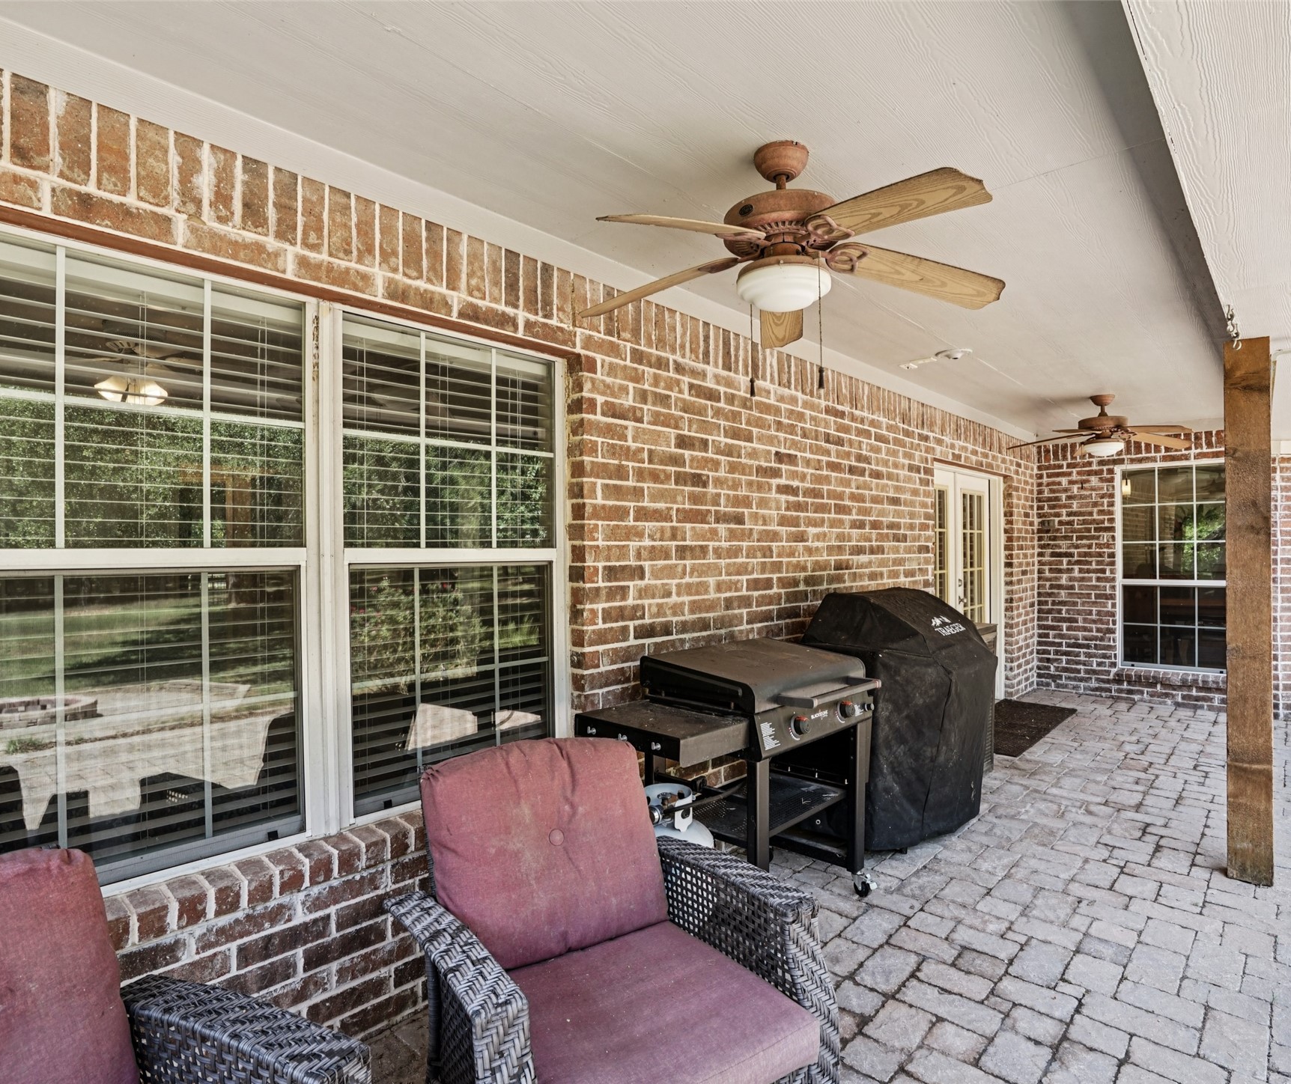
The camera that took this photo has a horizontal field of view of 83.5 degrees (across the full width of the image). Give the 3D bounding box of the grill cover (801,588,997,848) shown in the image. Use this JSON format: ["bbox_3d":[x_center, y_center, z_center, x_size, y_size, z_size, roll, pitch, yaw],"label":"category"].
[{"bbox_3d":[1.307,0.839,3.705,0.725,1.196,0.957,-1,0,42],"label":"grill cover"}]

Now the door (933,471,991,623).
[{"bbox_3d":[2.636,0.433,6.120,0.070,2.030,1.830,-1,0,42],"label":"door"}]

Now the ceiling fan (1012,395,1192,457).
[{"bbox_3d":[3.436,-0.871,5.456,1.293,0.458,1.293,-1,0,42],"label":"ceiling fan"}]

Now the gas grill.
[{"bbox_3d":[0.396,0.954,2.760,0.667,1.022,1.203,-1,0,42],"label":"gas grill"}]

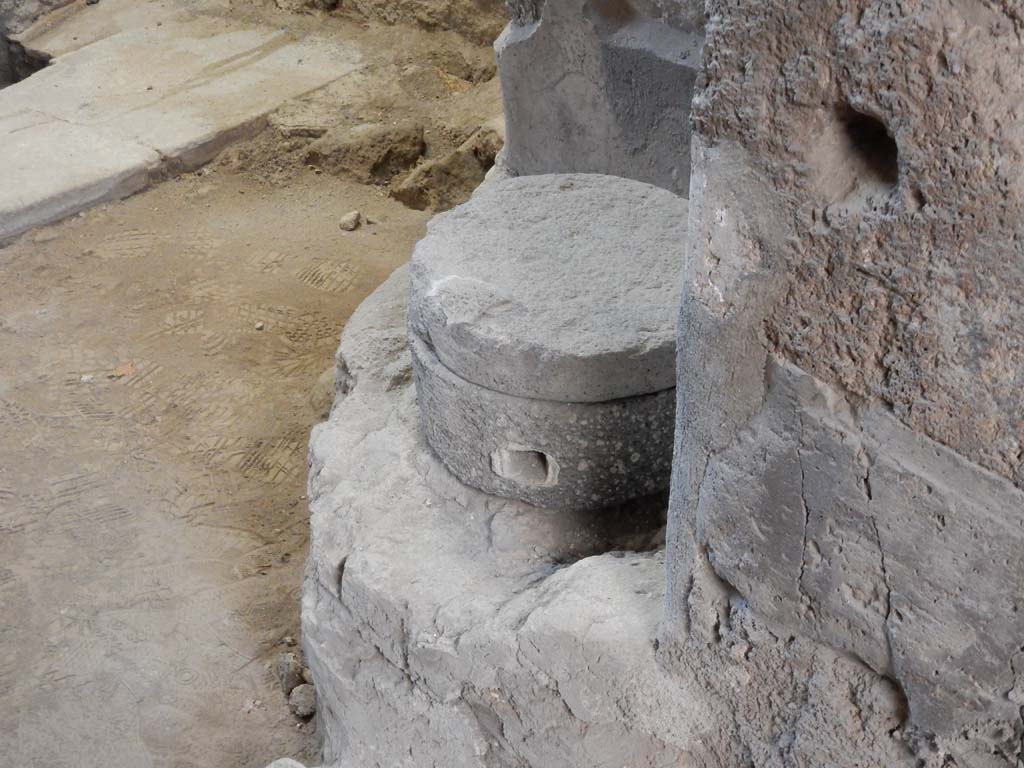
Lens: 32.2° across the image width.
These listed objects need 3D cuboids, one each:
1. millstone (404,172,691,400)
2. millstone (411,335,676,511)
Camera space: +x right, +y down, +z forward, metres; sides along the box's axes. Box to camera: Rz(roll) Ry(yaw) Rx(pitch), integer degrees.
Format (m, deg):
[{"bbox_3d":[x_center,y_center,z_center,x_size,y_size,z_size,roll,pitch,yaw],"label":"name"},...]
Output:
[{"bbox_3d":[0.084,-0.134,2.352,0.430,0.069,0.430,-1,38,1],"label":"millstone"},{"bbox_3d":[0.085,-0.040,2.417,0.441,0.161,0.441,-1,38,1],"label":"millstone"}]

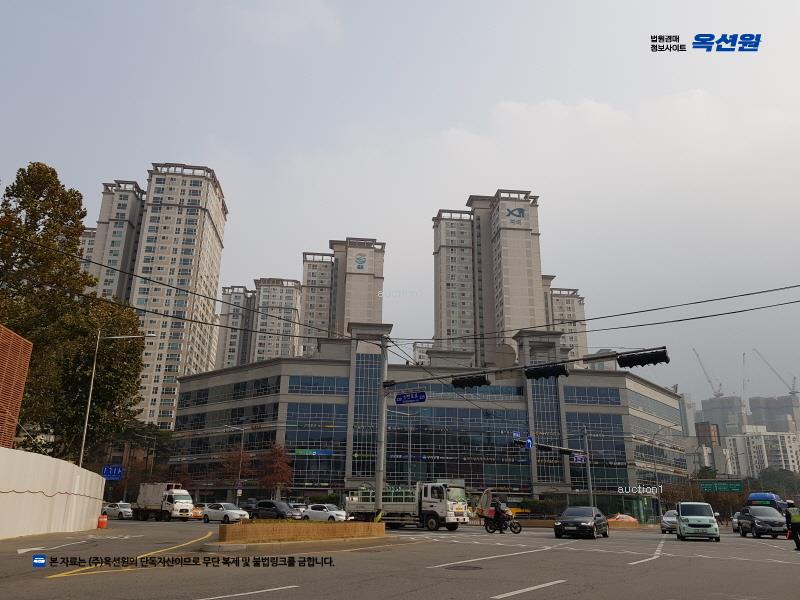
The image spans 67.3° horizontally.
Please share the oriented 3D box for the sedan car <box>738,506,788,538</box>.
[{"bbox_3d":[20.870,12.740,34.500,1.850,1.660,4.650,-5,-19,16],"label":"sedan car"}]

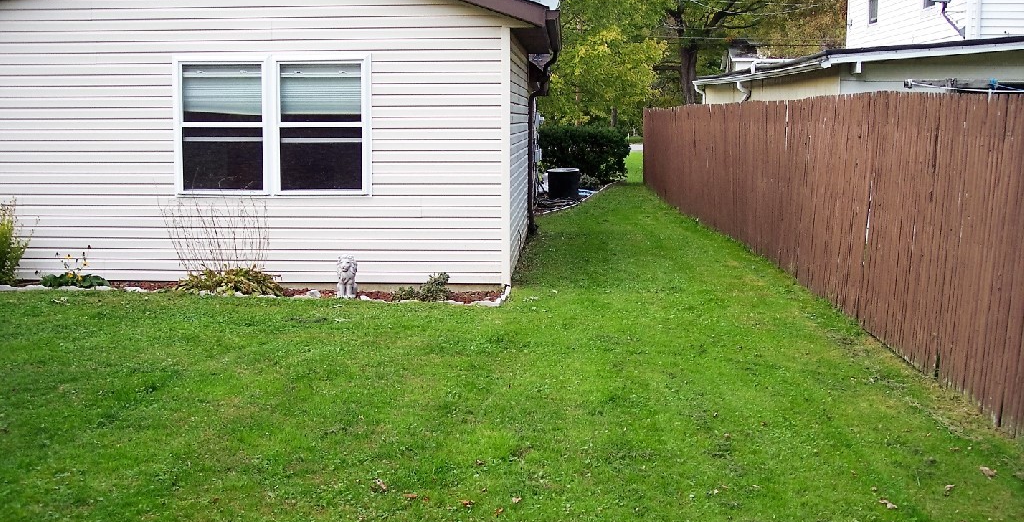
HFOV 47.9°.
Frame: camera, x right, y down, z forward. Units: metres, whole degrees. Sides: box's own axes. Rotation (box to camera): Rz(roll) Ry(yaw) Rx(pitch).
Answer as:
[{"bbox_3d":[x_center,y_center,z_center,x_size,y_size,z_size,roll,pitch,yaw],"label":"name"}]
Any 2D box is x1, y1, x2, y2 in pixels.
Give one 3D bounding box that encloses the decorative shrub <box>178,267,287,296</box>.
[{"bbox_3d":[-2.639,0.191,10.842,0.932,0.229,0.650,0,7,3],"label":"decorative shrub"}]

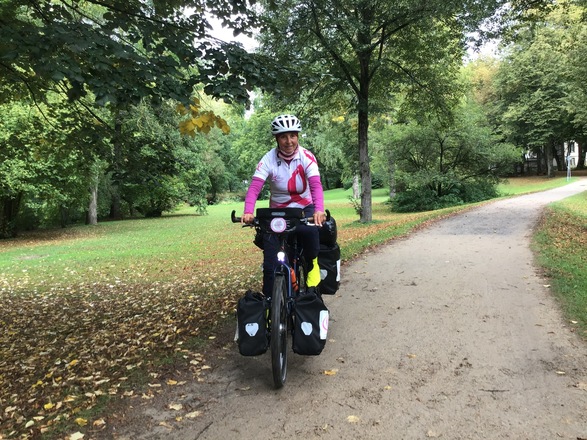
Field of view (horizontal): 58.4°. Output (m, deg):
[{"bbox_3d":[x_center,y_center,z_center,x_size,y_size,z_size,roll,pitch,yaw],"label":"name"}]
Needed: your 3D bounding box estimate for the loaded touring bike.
[{"bbox_3d":[-0.006,0.464,3.788,0.670,1.110,1.820,1,5,10],"label":"loaded touring bike"}]

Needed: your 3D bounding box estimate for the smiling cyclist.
[{"bbox_3d":[-0.015,0.060,3.821,0.580,1.640,0.760,1,5,8],"label":"smiling cyclist"}]

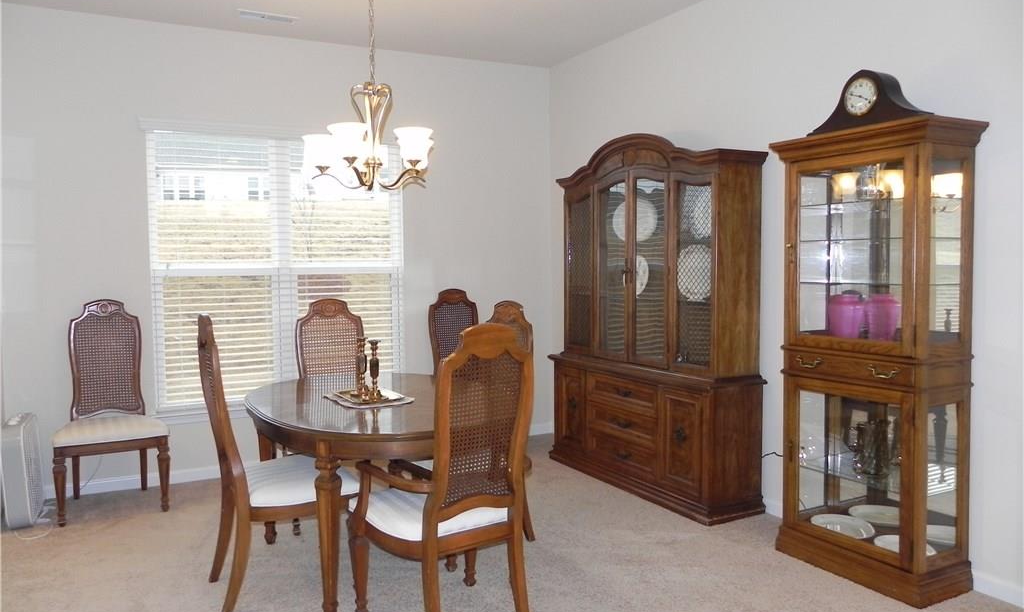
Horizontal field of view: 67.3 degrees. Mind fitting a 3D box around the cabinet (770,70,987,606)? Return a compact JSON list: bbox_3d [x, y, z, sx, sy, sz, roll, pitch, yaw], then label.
[{"bbox_3d":[1.478,0.100,3.196,0.384,2.041,0.716,-3,4,-28],"label":"cabinet"}]

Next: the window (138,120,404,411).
[{"bbox_3d":[-1.462,-0.232,4.968,1.610,1.676,0.060,-3,4,-28],"label":"window"}]

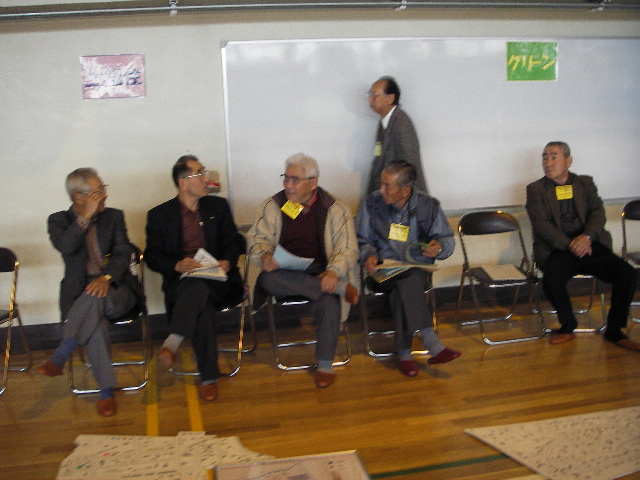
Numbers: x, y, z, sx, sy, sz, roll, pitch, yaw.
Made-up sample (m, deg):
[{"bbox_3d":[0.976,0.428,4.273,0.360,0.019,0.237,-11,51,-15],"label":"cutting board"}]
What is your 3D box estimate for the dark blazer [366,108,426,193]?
[{"bbox_3d":[0.504,-0.504,4.571,0.380,0.760,0.500,-6,12,-16],"label":"dark blazer"}]

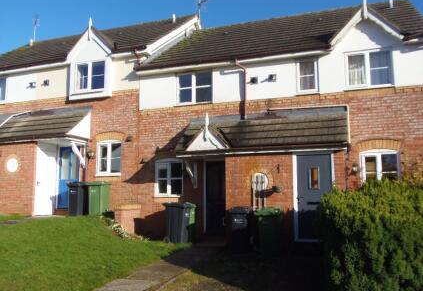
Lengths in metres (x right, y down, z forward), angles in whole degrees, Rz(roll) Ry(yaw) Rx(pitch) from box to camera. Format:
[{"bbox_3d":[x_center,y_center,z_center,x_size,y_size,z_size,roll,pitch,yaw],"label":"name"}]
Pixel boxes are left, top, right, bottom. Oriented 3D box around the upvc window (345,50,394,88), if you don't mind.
[{"bbox_3d":[4.066,-1.942,9.453,1.117,0.980,0.100,-3,-8,18],"label":"upvc window"}]

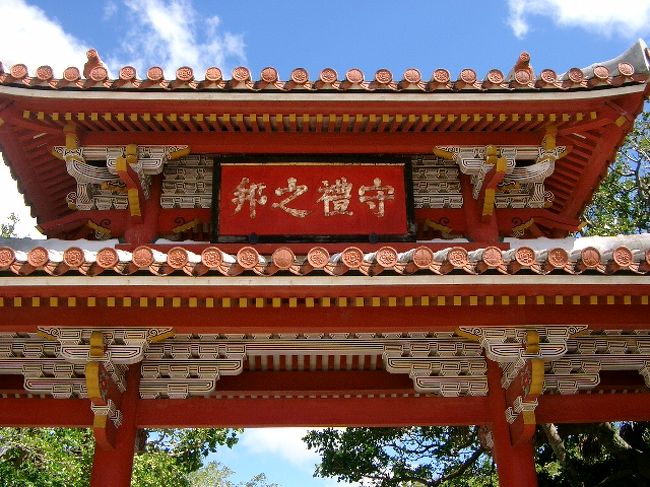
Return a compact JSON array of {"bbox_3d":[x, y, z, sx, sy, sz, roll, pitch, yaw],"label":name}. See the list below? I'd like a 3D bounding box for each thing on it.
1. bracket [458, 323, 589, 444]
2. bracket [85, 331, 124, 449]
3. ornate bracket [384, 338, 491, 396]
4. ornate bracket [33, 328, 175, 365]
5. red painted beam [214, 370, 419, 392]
[{"bbox_3d":[1.727,1.224,6.045,1.130,0.860,0.780,0,-30,-2],"label":"bracket"},{"bbox_3d":[-1.871,1.258,5.919,0.170,0.800,0.800,0,-30,-2],"label":"bracket"},{"bbox_3d":[1.052,1.204,6.638,0.970,0.560,0.220,0,-30,-2],"label":"ornate bracket"},{"bbox_3d":[-1.872,0.892,5.945,1.140,0.300,0.200,0,-30,-2],"label":"ornate bracket"},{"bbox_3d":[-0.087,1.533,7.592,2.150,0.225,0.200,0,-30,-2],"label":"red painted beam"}]

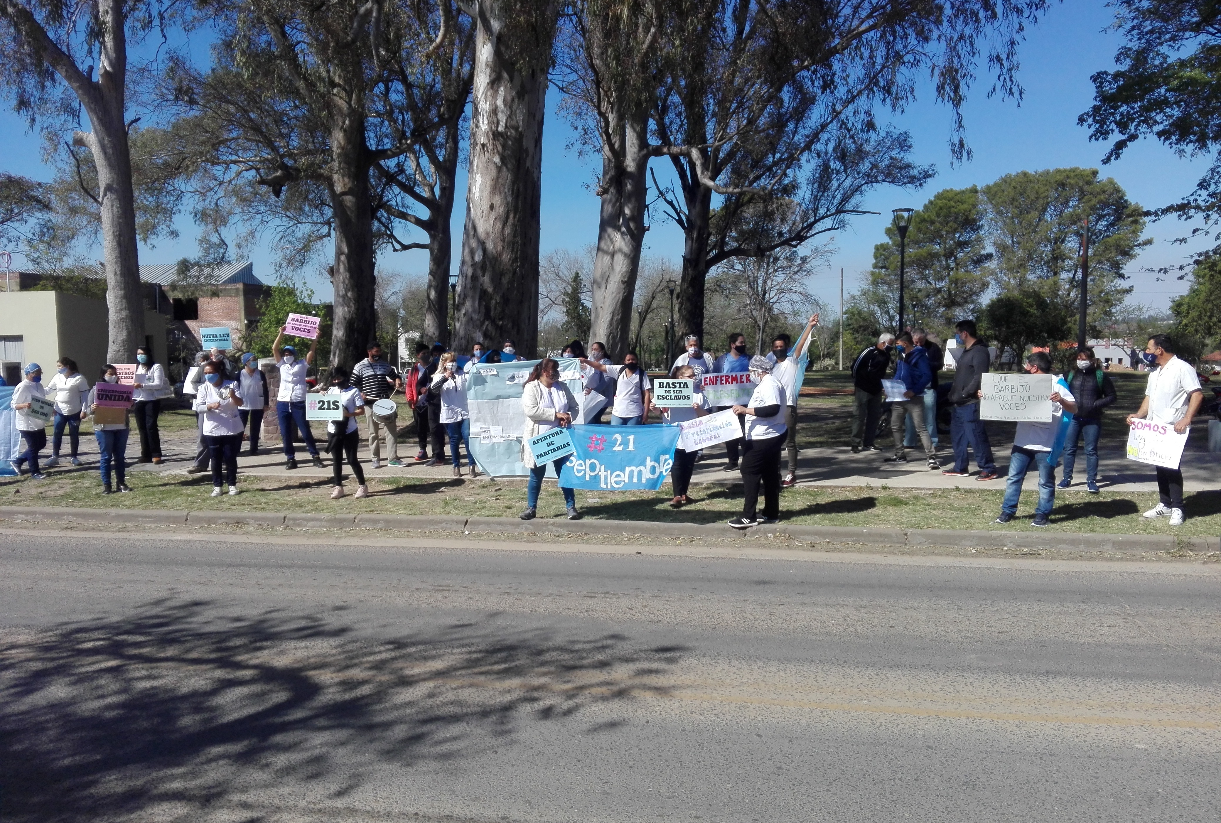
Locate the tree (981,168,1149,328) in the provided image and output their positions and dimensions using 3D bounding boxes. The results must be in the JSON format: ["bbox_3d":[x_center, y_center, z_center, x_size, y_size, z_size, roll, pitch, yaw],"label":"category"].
[{"bbox_3d":[33.923,-10.770,71.545,12.400,14.840,11.000,0,4,0],"label":"tree"}]

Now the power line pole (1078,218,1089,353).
[{"bbox_3d":[13.480,-2.944,27.187,0.210,5.110,0.210,0,4,0],"label":"power line pole"}]

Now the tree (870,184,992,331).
[{"bbox_3d":[22.210,-9.333,66.464,8.600,12.640,8.200,0,4,0],"label":"tree"}]

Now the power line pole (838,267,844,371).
[{"bbox_3d":[14.602,-5.812,60.242,0.180,6.600,0.180,0,4,0],"label":"power line pole"}]

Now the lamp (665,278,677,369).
[{"bbox_3d":[3.153,-4.346,49.180,0.500,4.920,0.500,0,4,0],"label":"lamp"}]

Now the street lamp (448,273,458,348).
[{"bbox_3d":[-7.416,-4.044,45.180,0.500,4.910,0.500,0,4,0],"label":"street lamp"}]

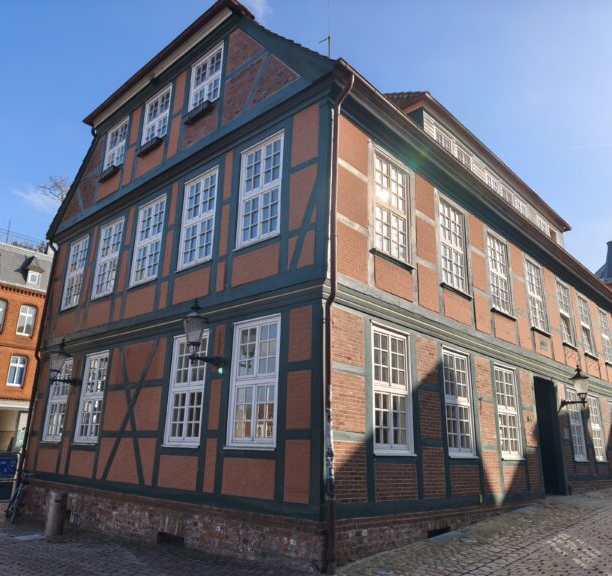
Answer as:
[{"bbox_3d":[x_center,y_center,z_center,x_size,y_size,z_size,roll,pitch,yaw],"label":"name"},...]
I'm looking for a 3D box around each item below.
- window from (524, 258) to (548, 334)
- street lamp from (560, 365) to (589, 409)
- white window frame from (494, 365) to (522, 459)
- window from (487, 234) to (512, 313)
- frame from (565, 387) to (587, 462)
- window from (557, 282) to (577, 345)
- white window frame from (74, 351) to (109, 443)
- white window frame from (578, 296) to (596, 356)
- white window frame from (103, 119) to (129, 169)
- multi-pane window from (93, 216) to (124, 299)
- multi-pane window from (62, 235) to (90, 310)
[{"bbox_3d":[6.730,0.258,14.983,0.170,2.109,1.230,-14,-24,41],"label":"window"},{"bbox_3d":[8.145,2.974,15.407,0.880,1.280,0.480,-14,-24,41],"label":"street lamp"},{"bbox_3d":[4.958,3.039,12.539,0.150,2.201,1.259,-14,-24,41],"label":"white window frame"},{"bbox_3d":[5.008,-0.336,13.132,0.120,1.998,1.193,-14,-24,41],"label":"window"},{"bbox_3d":[8.178,4.102,15.410,0.120,2.122,1.229,-14,-24,41],"label":"frame"},{"bbox_3d":[8.677,0.908,16.996,0.170,2.109,1.230,-14,-24,41],"label":"window"},{"bbox_3d":[-5.039,2.585,12.117,1.180,2.116,0.170,-14,-23,40],"label":"white window frame"},{"bbox_3d":[9.946,1.398,18.079,0.120,1.998,1.193,-14,-24,41],"label":"white window frame"},{"bbox_3d":[-5.367,-4.027,14.521,1.144,1.466,0.170,-14,-23,40],"label":"white window frame"},{"bbox_3d":[-5.287,-0.756,13.713,1.219,2.141,0.150,-14,-24,40],"label":"multi-pane window"},{"bbox_3d":[-6.711,-0.404,14.962,1.226,2.141,0.150,-14,-24,40],"label":"multi-pane window"}]

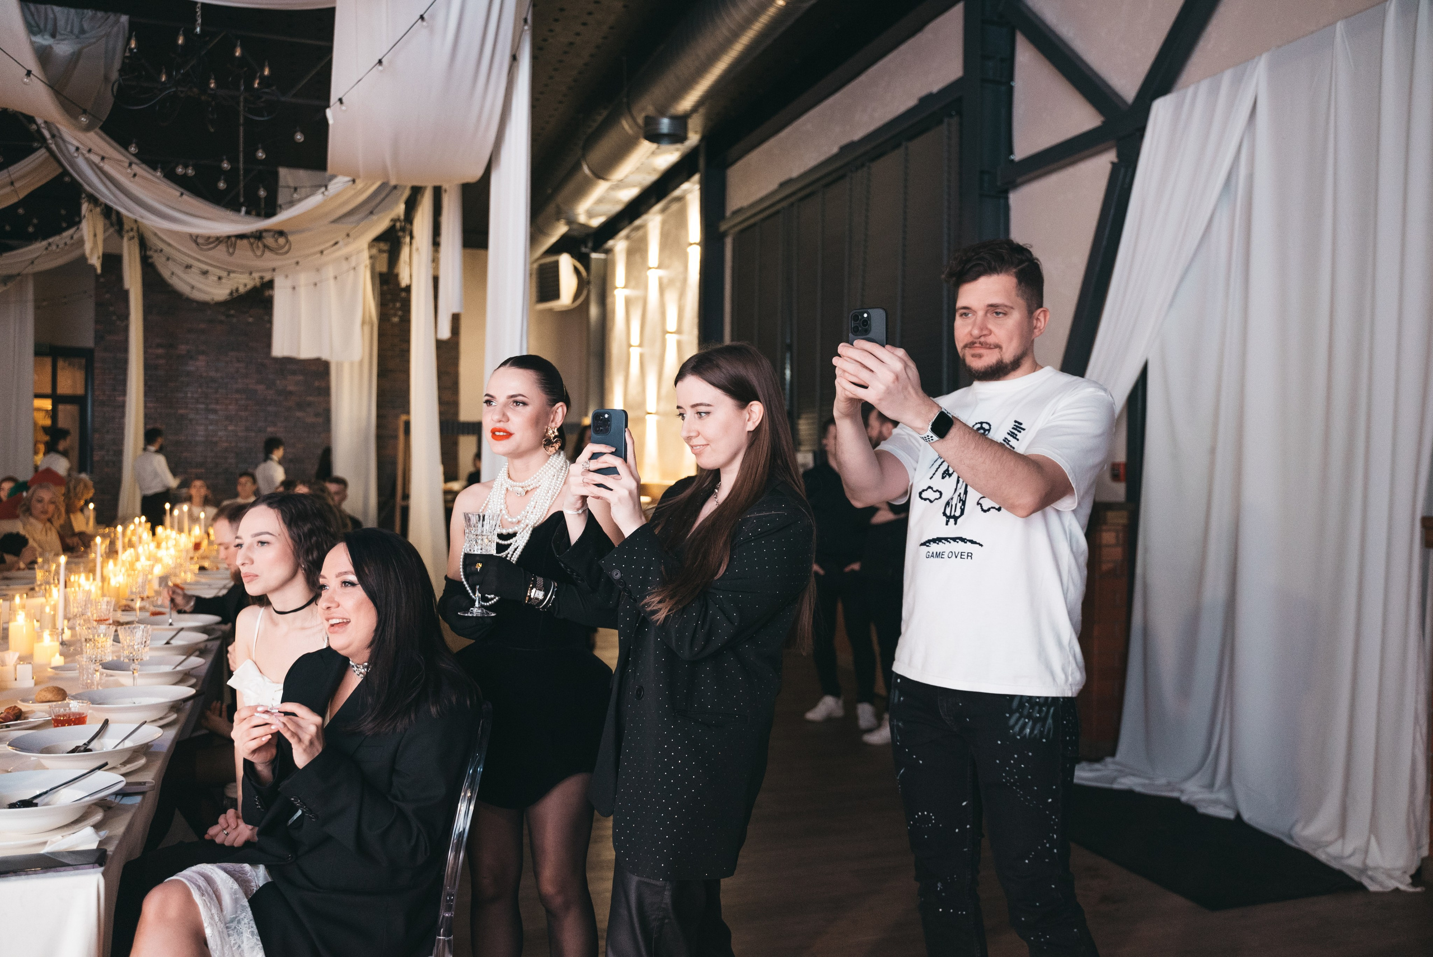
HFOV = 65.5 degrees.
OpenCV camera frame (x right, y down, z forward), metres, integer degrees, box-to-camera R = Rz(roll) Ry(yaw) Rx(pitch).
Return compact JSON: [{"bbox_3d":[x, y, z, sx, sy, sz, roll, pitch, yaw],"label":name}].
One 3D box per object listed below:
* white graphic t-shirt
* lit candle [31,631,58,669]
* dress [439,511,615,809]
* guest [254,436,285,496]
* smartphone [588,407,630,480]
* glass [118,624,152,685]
[{"bbox_3d":[0.518,0.101,2.110,0.470,0.625,0.350,1,0,44],"label":"white graphic t-shirt"},{"bbox_3d":[-2.275,0.573,3.780,0.078,0.110,0.078,1,1,0],"label":"lit candle"},{"bbox_3d":[-0.415,0.392,2.480,0.380,0.650,0.280,1,1,27],"label":"dress"},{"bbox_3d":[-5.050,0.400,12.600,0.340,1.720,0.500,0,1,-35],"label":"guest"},{"bbox_3d":[-0.188,-0.047,1.960,0.075,0.150,0.011,1,0,31],"label":"smartphone"},{"bbox_3d":[-1.575,0.503,3.020,0.081,0.212,0.081,1,0,0],"label":"glass"}]

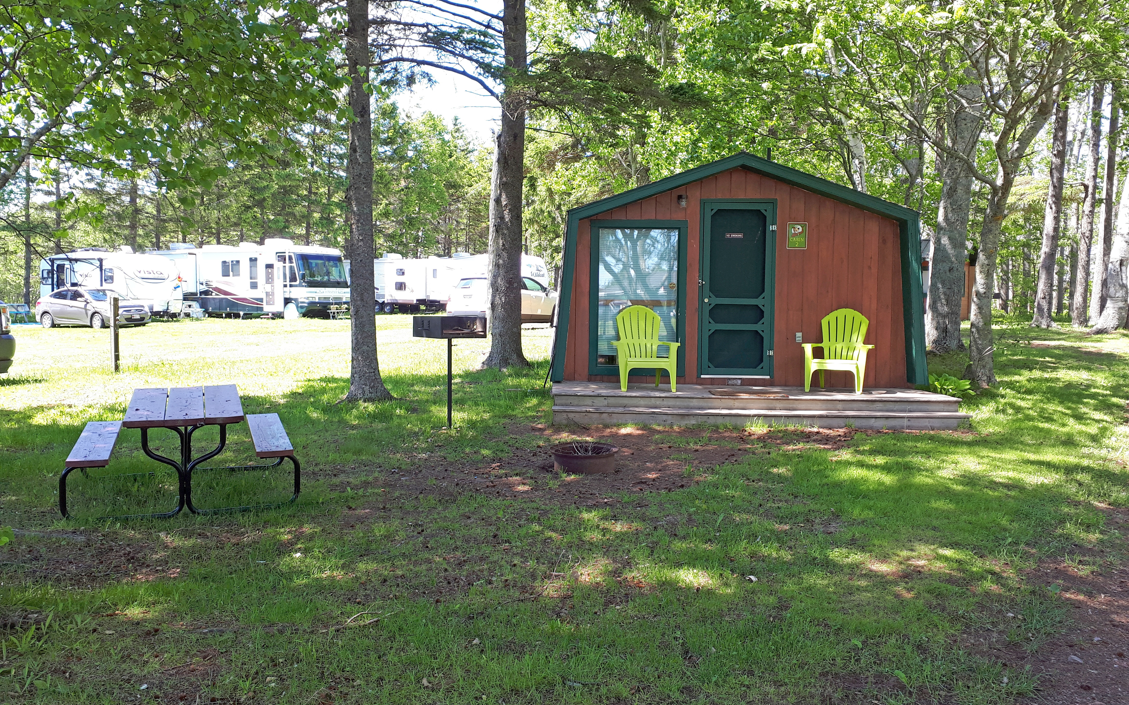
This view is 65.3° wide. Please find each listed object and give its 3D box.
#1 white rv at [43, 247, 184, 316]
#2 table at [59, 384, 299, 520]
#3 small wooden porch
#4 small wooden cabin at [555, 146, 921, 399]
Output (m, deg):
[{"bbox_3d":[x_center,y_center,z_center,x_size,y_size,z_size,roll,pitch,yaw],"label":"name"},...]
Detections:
[{"bbox_3d":[-20.276,-3.106,39.500,6.600,3.100,2.400,2,4,28],"label":"white rv"},{"bbox_3d":[-2.860,0.700,6.670,1.530,0.700,1.310,-1,6,-23],"label":"table"},{"bbox_3d":[1.994,0.575,9.494,4.170,0.290,1.460,1,4,2],"label":"small wooden porch"},{"bbox_3d":[2.161,-0.993,12.360,4.330,2.890,4.550,1,4,3],"label":"small wooden cabin"}]

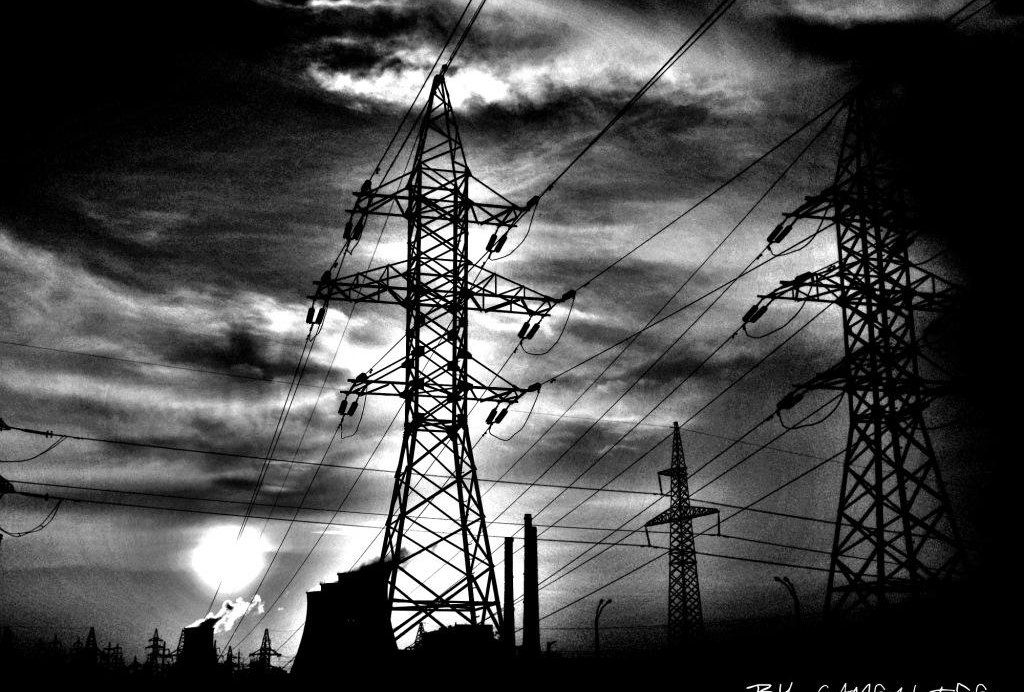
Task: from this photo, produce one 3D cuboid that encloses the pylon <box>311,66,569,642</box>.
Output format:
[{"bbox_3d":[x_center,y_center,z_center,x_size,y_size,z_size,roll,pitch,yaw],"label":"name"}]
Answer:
[{"bbox_3d":[-3.146,0.049,55.576,10.700,25.000,4.900,4,-16,-15],"label":"pylon"}]

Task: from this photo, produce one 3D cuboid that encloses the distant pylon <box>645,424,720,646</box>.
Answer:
[{"bbox_3d":[25.514,30.754,198.823,4.600,39.000,16.000,10,-18,-34],"label":"distant pylon"}]

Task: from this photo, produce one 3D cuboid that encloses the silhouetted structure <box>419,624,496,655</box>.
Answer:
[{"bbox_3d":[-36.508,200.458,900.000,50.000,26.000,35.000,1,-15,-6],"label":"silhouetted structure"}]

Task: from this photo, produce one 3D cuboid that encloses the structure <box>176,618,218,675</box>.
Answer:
[{"bbox_3d":[-376.803,363.582,1600.000,46.000,66.000,46.000,0,-15,0],"label":"structure"}]

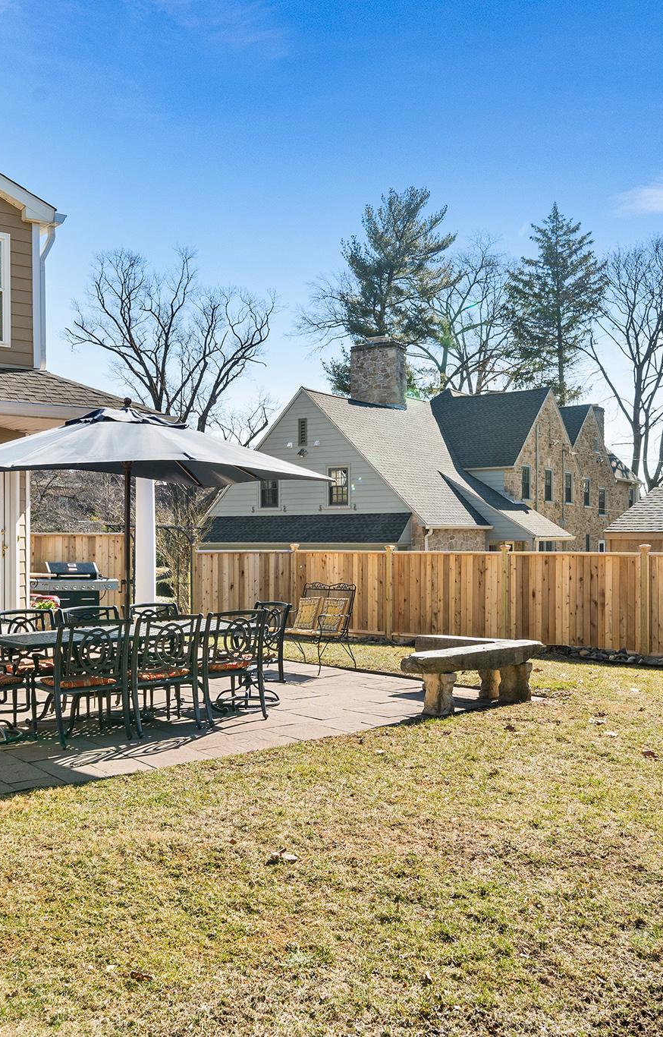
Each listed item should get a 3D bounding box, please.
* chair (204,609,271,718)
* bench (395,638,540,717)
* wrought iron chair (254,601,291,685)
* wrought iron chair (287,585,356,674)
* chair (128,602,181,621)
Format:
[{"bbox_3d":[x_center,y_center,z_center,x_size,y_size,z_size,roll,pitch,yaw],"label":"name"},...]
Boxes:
[{"bbox_3d":[-0.982,1.275,8.008,0.600,0.940,0.630,1,-1,-40],"label":"chair"},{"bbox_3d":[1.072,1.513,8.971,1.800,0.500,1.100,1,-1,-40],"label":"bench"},{"bbox_3d":[-0.825,1.286,8.902,0.670,0.950,0.610,1,-1,-42],"label":"wrought iron chair"},{"bbox_3d":[-0.248,1.311,10.828,0.950,0.970,0.760,-1,-1,37],"label":"wrought iron chair"},{"bbox_3d":[-1.599,1.285,8.560,0.600,0.940,0.630,1,-1,-40],"label":"chair"}]

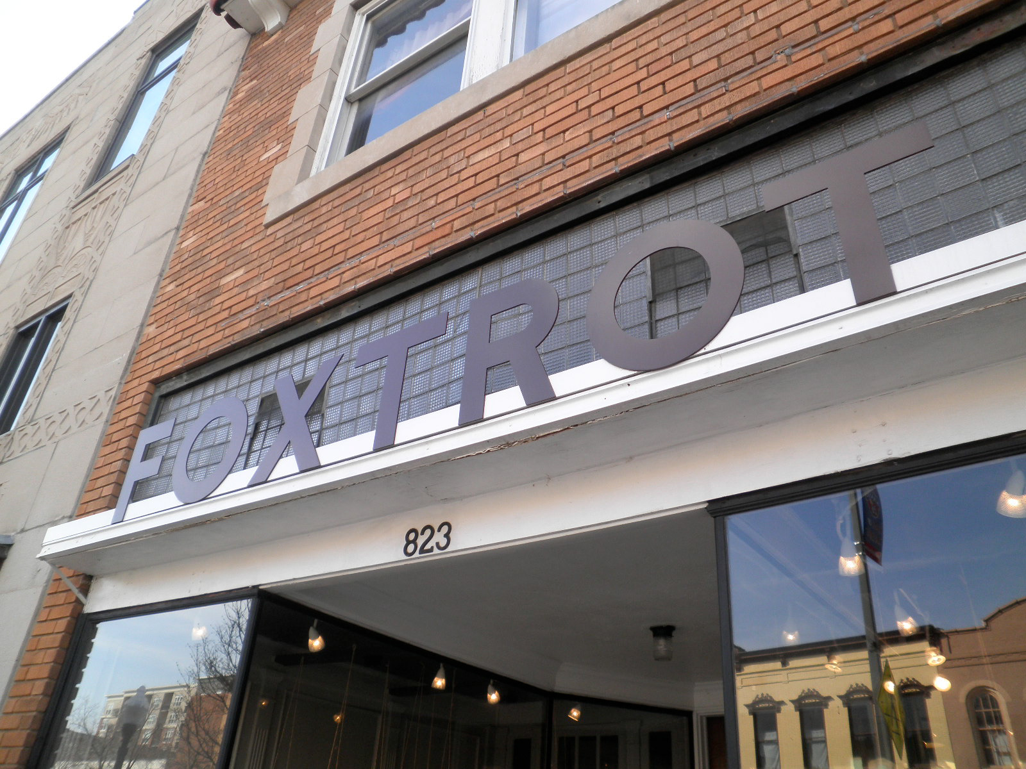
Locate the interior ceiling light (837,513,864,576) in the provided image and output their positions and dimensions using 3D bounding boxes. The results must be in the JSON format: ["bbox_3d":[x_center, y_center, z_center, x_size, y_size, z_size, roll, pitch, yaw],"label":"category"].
[{"bbox_3d":[0.960,0.457,2.225,0.076,0.178,0.076,-17,-37,31],"label":"interior ceiling light"}]

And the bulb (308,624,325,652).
[{"bbox_3d":[-0.894,1.160,3.542,0.074,0.128,0.074,-17,-37,31],"label":"bulb"}]

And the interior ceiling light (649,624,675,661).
[{"bbox_3d":[0.588,1.011,3.004,0.106,0.125,0.106,-17,-37,31],"label":"interior ceiling light"}]

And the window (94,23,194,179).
[{"bbox_3d":[-3.507,-2.787,7.558,1.010,2.100,0.140,-17,-37,31],"label":"window"}]

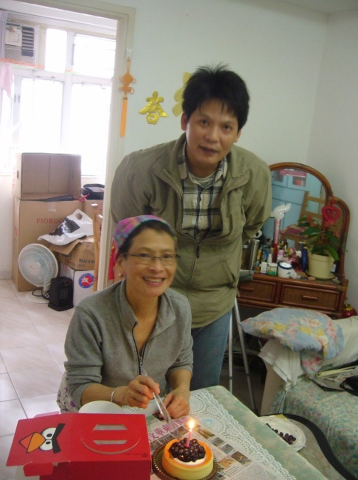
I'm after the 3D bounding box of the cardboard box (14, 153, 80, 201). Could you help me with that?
[{"bbox_3d":[-1.157,-0.568,4.258,0.500,0.390,0.350,-1,14,-29],"label":"cardboard box"}]

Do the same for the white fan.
[{"bbox_3d":[-1.146,0.258,4.030,0.370,0.480,0.280,10,13,18],"label":"white fan"}]

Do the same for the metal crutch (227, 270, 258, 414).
[{"bbox_3d":[0.345,0.539,2.577,0.190,0.880,0.170,4,16,12],"label":"metal crutch"}]

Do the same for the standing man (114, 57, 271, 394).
[{"bbox_3d":[0.030,0.265,1.720,0.550,1.670,0.460,5,12,-5],"label":"standing man"}]

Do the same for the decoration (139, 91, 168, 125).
[{"bbox_3d":[-0.139,-0.746,2.732,0.172,0.188,0.020,-1,14,-29],"label":"decoration"}]

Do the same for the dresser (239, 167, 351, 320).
[{"bbox_3d":[0.597,0.236,2.860,0.710,1.370,0.430,8,12,11],"label":"dresser"}]

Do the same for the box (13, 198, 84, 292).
[{"bbox_3d":[-1.180,0.017,4.369,0.540,0.800,0.310,-1,14,-29],"label":"box"}]

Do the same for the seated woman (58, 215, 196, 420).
[{"bbox_3d":[-0.145,0.522,1.470,0.460,1.240,0.660,2,13,-18],"label":"seated woman"}]

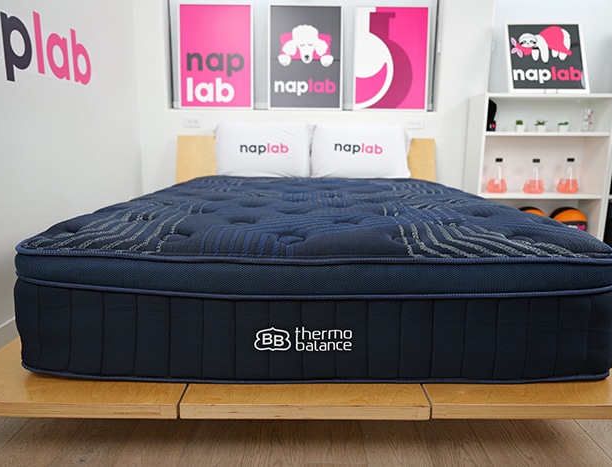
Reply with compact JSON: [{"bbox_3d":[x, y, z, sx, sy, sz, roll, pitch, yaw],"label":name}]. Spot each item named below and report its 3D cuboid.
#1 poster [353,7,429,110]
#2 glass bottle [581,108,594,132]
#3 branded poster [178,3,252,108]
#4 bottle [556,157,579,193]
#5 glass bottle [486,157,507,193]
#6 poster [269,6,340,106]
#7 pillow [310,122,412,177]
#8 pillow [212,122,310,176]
[{"bbox_3d":[0.573,-1.178,3.139,0.502,0.703,0.022,0,3,-1],"label":"poster"},{"bbox_3d":[1.804,-0.719,2.982,0.073,0.145,0.073,0,11,-1],"label":"glass bottle"},{"bbox_3d":[-0.597,-1.184,3.128,0.502,0.703,0.022,0,3,-1],"label":"branded poster"},{"bbox_3d":[1.726,-0.375,3.053,0.125,0.227,0.125,0,11,-1],"label":"bottle"},{"bbox_3d":[1.255,-0.376,3.049,0.125,0.222,0.125,0,11,-1],"label":"glass bottle"},{"bbox_3d":[0.000,-1.181,3.134,0.502,0.703,0.022,0,3,-1],"label":"poster"},{"bbox_3d":[0.353,-0.522,2.988,0.630,0.410,0.160,0,-13,-1],"label":"pillow"},{"bbox_3d":[-0.274,-0.528,2.982,0.625,0.410,0.160,0,-13,-1],"label":"pillow"}]

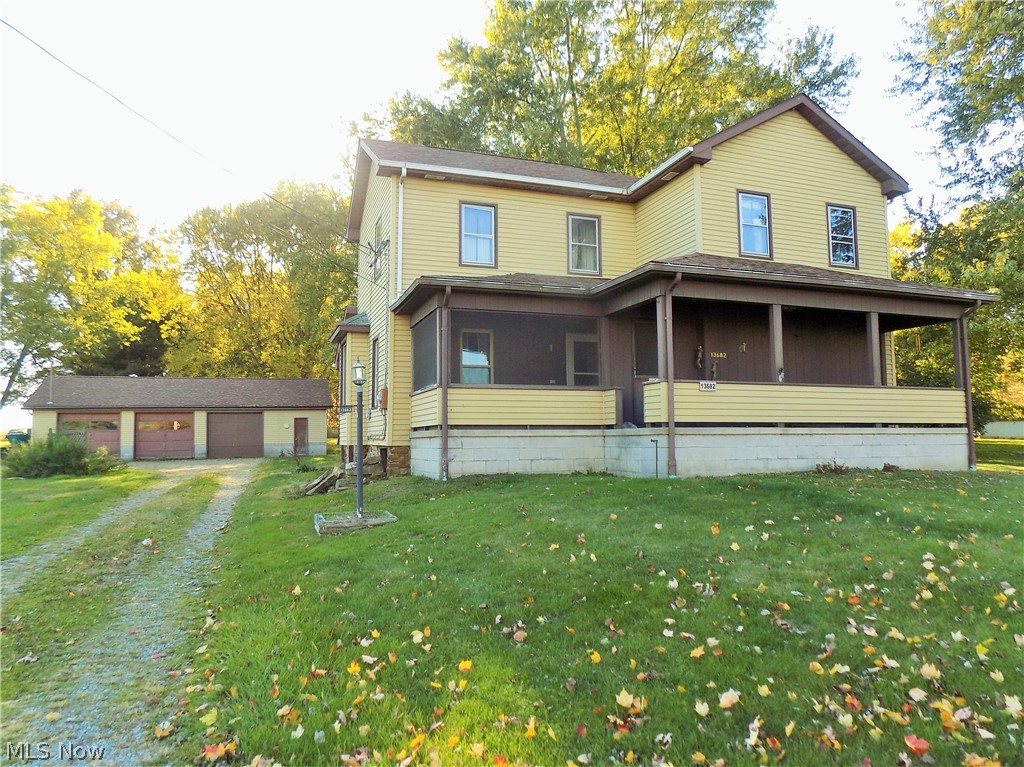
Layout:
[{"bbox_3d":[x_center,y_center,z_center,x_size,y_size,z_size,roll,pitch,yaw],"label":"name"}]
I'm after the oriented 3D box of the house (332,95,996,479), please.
[{"bbox_3d":[1.891,-1.885,16.534,11.550,7.770,11.800,1,-5,-20],"label":"house"}]

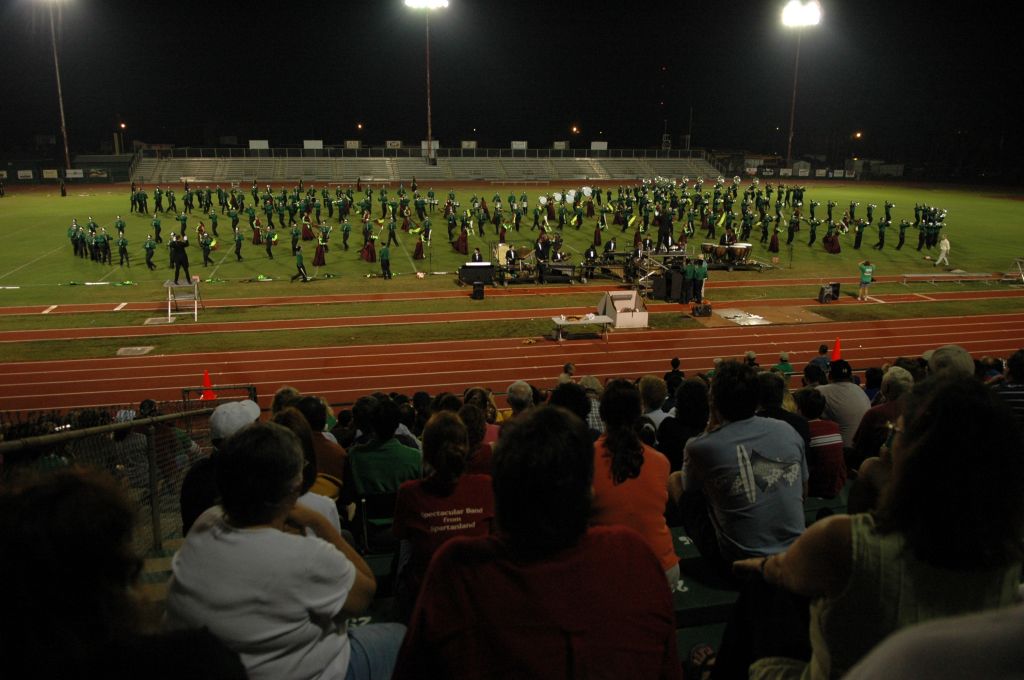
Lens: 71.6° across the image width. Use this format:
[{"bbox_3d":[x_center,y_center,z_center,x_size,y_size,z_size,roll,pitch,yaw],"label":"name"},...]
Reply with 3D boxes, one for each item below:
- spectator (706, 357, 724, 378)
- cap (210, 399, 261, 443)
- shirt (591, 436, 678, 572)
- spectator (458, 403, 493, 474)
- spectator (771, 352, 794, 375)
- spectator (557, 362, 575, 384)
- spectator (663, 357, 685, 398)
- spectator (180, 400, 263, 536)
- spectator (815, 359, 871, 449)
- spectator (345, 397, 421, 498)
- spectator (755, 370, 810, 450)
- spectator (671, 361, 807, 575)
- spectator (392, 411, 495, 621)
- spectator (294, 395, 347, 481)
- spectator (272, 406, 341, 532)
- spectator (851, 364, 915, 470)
[{"bbox_3d":[3.869,1.048,13.617,0.460,1.500,0.350,-6,18,-21],"label":"spectator"},{"bbox_3d":[-1.299,0.376,3.360,0.180,0.150,0.260,3,17,8],"label":"cap"},{"bbox_3d":[0.512,0.718,3.120,0.480,0.640,0.320,-2,17,-9],"label":"shirt"},{"bbox_3d":[-0.327,0.950,5.064,0.460,1.220,0.760,-3,17,-11],"label":"spectator"},{"bbox_3d":[5.422,1.039,14.441,0.480,1.650,0.380,-3,17,-11],"label":"spectator"},{"bbox_3d":[1.031,1.170,13.145,0.450,1.600,0.360,16,23,41],"label":"spectator"},{"bbox_3d":[3.030,1.069,13.550,0.450,1.600,0.340,-3,17,-11],"label":"spectator"},{"bbox_3d":[-1.322,0.821,3.650,0.500,1.220,0.750,0,17,-3],"label":"spectator"},{"bbox_3d":[2.608,0.702,6.052,0.550,1.250,0.760,-2,17,-10],"label":"spectator"},{"bbox_3d":[-0.759,0.843,4.217,0.500,1.240,0.780,-3,17,-11],"label":"spectator"},{"bbox_3d":[1.483,0.737,4.571,0.520,1.270,0.800,-3,17,-11],"label":"spectator"},{"bbox_3d":[1.018,0.661,3.571,0.560,1.240,0.850,-4,17,-16],"label":"spectator"},{"bbox_3d":[-0.336,0.839,3.464,0.500,1.220,0.780,-3,17,-11],"label":"spectator"},{"bbox_3d":[-1.353,0.902,5.044,0.500,1.200,0.720,-3,17,-11],"label":"spectator"},{"bbox_3d":[-0.953,0.807,3.346,0.460,1.200,0.720,-2,17,-8],"label":"spectator"},{"bbox_3d":[2.066,0.683,4.246,0.520,1.220,0.750,-3,17,-12],"label":"spectator"}]

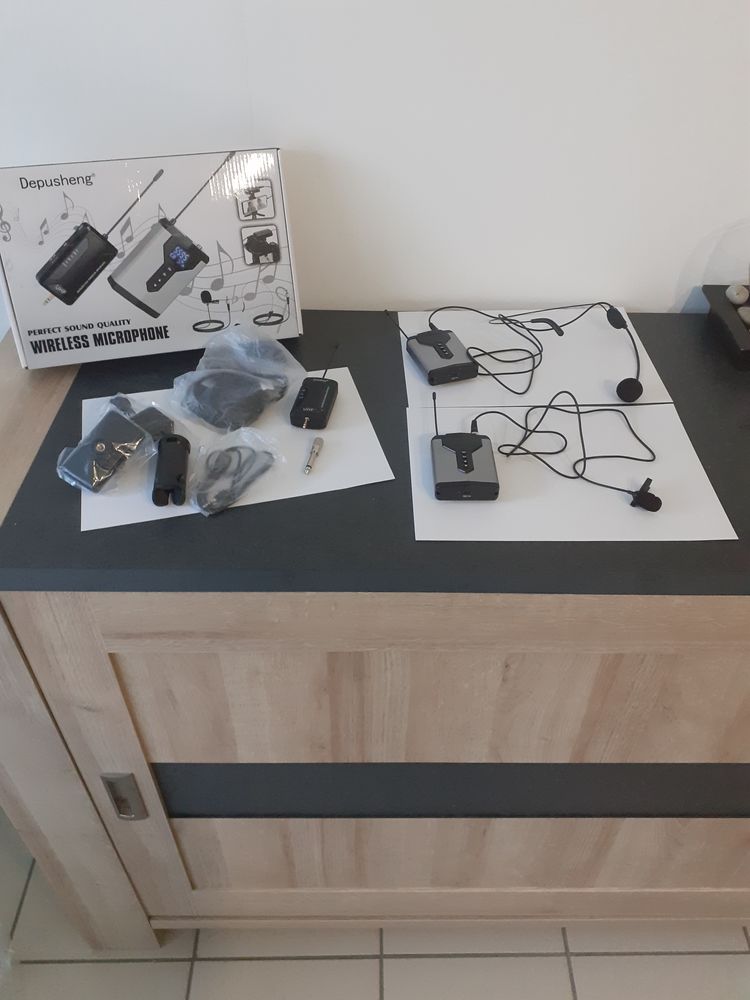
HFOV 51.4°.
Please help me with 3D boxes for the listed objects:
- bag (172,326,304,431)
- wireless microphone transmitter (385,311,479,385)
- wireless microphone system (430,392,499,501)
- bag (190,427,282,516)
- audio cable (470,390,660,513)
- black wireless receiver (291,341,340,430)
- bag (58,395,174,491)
[{"bbox_3d":[-0.152,-0.135,0.868,0.142,0.045,0.145,-5,43,-6],"label":"bag"},{"bbox_3d":[0.066,-0.197,0.956,0.061,0.019,0.160,-12,44,-14],"label":"wireless microphone transmitter"},{"bbox_3d":[0.088,-0.062,0.807,0.061,0.020,0.163,0,42,-1],"label":"wireless microphone system"},{"bbox_3d":[-0.144,-0.036,0.779,0.075,0.018,0.114,25,48,25],"label":"bag"},{"bbox_3d":[0.194,-0.062,0.804,0.178,0.025,0.190,2,42,1],"label":"audio cable"},{"bbox_3d":[-0.061,-0.130,0.884,0.040,0.016,0.163,5,43,6],"label":"black wireless receiver"},{"bbox_3d":[-0.263,-0.063,0.804,0.084,0.024,0.130,15,44,16],"label":"bag"}]

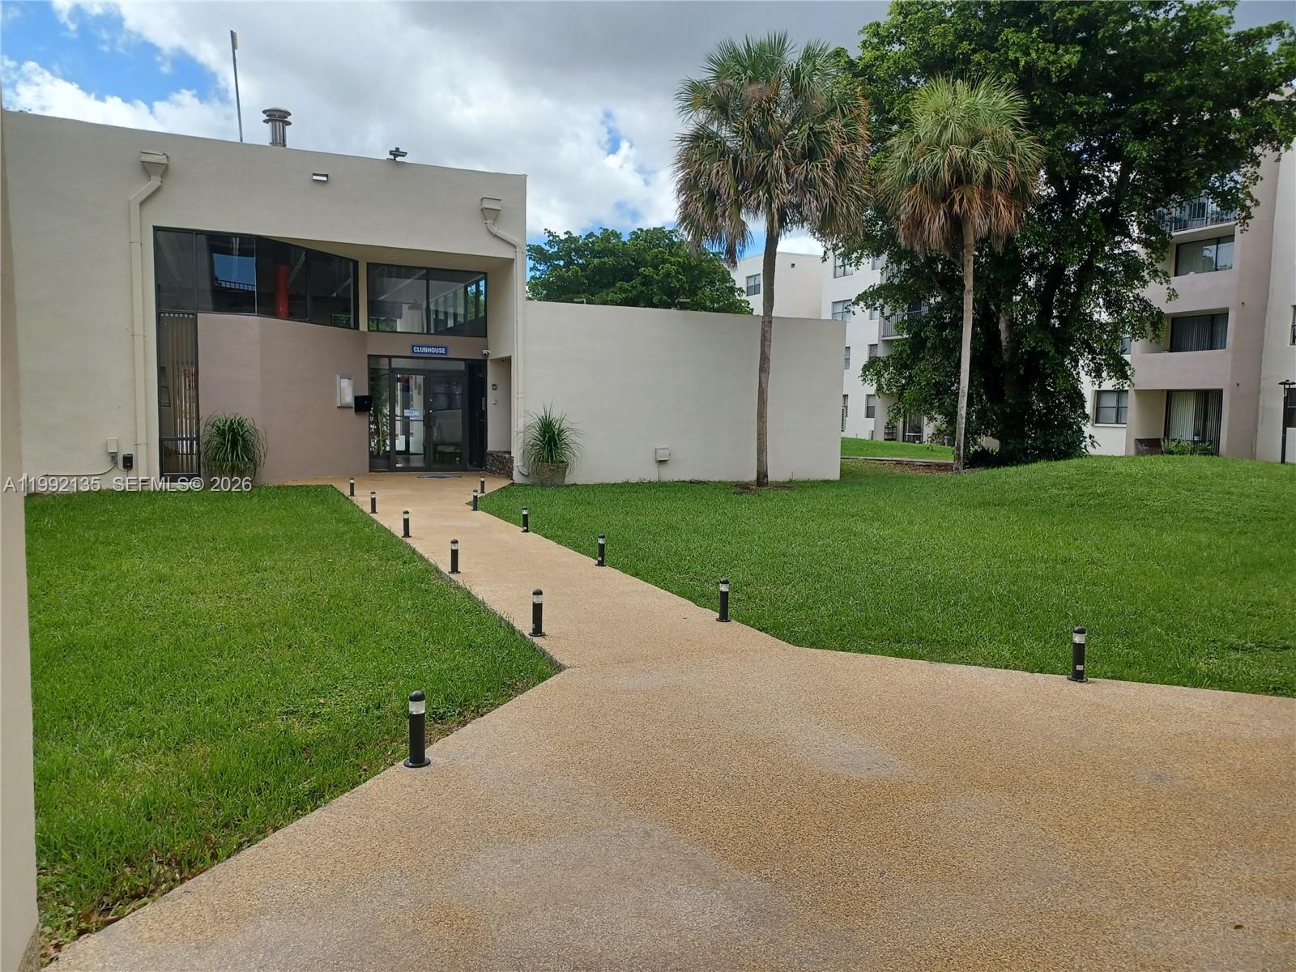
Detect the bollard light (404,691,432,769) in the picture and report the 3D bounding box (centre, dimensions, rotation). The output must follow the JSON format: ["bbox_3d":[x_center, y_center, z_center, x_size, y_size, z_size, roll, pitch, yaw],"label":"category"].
[{"bbox_3d":[-0.958,1.000,3.886,0.110,0.304,0.110,1,5,0],"label":"bollard light"}]

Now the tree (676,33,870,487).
[{"bbox_3d":[2.418,-4.305,18.097,3.795,8.587,3.795,1,5,0],"label":"tree"}]

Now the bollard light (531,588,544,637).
[{"bbox_3d":[-0.717,0.818,6.096,0.106,0.298,0.106,1,5,0],"label":"bollard light"}]

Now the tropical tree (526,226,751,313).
[{"bbox_3d":[-0.384,-4.727,30.308,7.283,7.223,6.997,1,5,0],"label":"tropical tree"}]

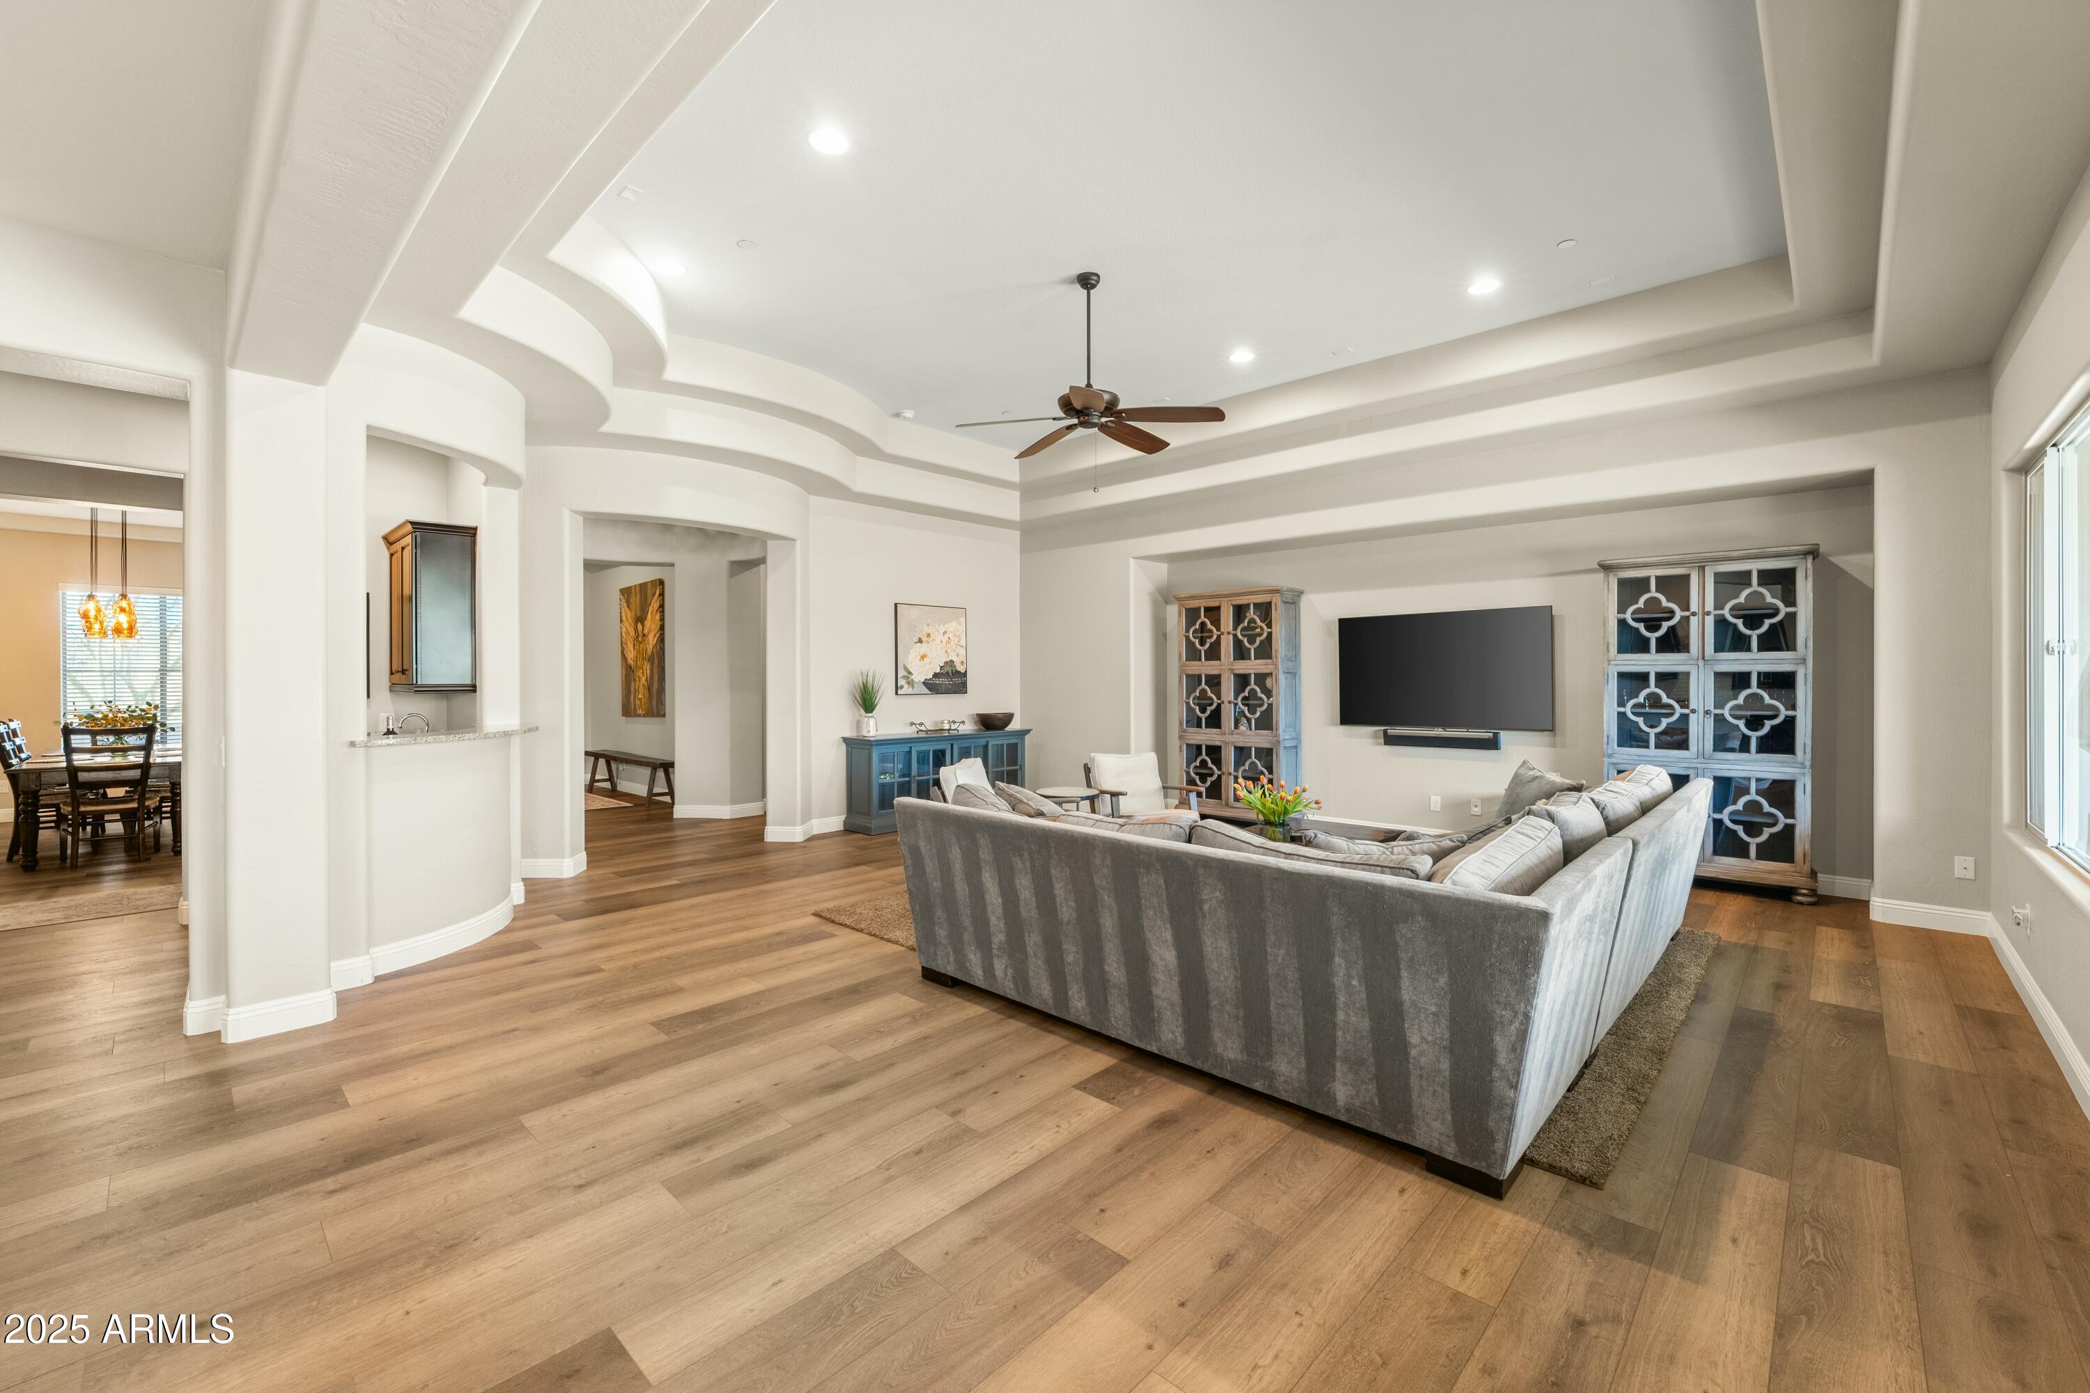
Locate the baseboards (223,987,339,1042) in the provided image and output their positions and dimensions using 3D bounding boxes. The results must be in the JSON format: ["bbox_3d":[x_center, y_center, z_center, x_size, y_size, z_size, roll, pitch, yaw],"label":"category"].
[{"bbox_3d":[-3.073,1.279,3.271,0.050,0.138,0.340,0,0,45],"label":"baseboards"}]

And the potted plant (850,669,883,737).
[{"bbox_3d":[-1.613,0.055,7.383,0.290,0.616,0.300,0,1,0],"label":"potted plant"}]

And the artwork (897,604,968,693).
[{"bbox_3d":[-1.201,-0.491,8.728,0.040,0.950,0.935,0,0,45],"label":"artwork"}]

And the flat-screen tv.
[{"bbox_3d":[3.297,-0.213,6.802,1.680,0.960,0.070,0,0,43],"label":"flat-screen tv"}]

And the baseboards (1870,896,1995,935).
[{"bbox_3d":[4.850,1.206,4.458,0.450,0.133,0.030,1,2,44],"label":"baseboards"}]

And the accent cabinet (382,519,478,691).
[{"bbox_3d":[-4.037,-0.560,5.324,0.840,1.050,0.370,1,2,44],"label":"accent cabinet"}]

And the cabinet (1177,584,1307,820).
[{"bbox_3d":[1.820,0.129,7.699,1.110,2.150,0.410,1,2,44],"label":"cabinet"}]

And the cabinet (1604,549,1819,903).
[{"bbox_3d":[4.310,0.183,5.333,1.090,2.150,0.410,1,2,44],"label":"cabinet"}]

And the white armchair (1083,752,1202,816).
[{"bbox_3d":[0.740,0.841,5.949,0.680,0.800,0.760,-1,2,-41],"label":"white armchair"}]

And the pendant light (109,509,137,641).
[{"bbox_3d":[-7.713,-1.084,6.779,0.150,1.200,0.150,0,1,0],"label":"pendant light"}]

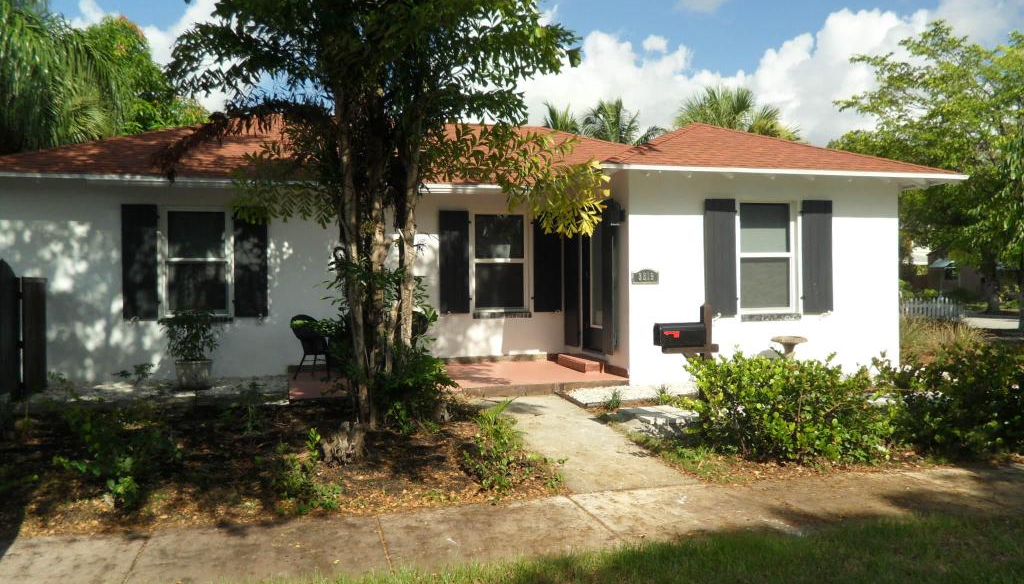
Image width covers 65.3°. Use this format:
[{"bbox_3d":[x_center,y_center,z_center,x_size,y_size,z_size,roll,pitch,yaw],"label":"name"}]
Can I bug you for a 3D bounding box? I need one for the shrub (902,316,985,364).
[{"bbox_3d":[7.397,0.823,13.837,1.500,0.760,1.200,-1,0,-14],"label":"shrub"}]

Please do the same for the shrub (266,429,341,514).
[{"bbox_3d":[-1.616,1.342,6.220,0.540,0.560,0.500,-1,0,-14],"label":"shrub"}]

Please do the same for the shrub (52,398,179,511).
[{"bbox_3d":[-3.107,1.252,6.317,0.900,0.730,0.750,-1,0,-14],"label":"shrub"}]

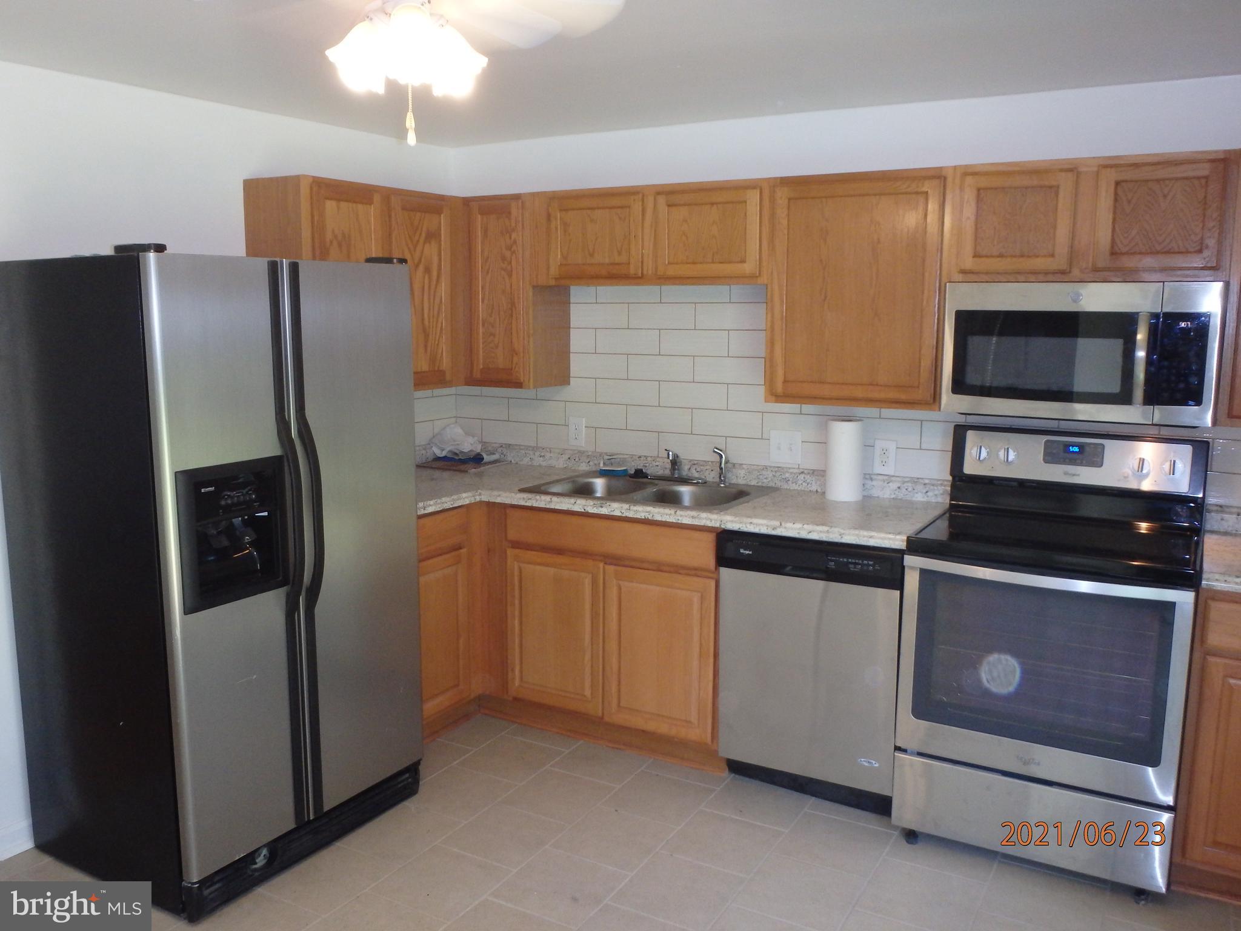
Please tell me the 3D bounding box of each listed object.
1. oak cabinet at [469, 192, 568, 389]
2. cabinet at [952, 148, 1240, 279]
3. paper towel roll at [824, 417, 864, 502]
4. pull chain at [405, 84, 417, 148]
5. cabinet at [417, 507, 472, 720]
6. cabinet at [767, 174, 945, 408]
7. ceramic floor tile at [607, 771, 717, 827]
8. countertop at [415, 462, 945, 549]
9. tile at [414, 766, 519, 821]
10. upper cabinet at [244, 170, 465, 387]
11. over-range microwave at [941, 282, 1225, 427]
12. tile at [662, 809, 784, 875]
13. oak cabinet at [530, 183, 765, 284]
[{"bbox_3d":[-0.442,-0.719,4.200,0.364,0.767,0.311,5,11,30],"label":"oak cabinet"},{"bbox_3d":[1.437,-0.746,3.100,0.760,0.355,0.305,5,10,29],"label":"cabinet"},{"bbox_3d":[0.813,-0.019,3.618,0.123,0.279,0.123,0,9,0],"label":"paper towel roll"},{"bbox_3d":[-0.376,-0.628,1.800,0.018,0.116,0.018,0,9,0],"label":"pull chain"},{"bbox_3d":[-0.944,0.555,3.828,0.610,0.795,0.485,5,10,29],"label":"cabinet"},{"bbox_3d":[0.842,-0.598,3.466,0.609,0.767,0.305,5,10,29],"label":"cabinet"},{"bbox_3d":[0.133,1.125,3.386,0.299,0.010,0.297,5,11,30],"label":"ceramic floor tile"},{"bbox_3d":[-0.078,0.139,3.625,2.245,0.040,1.160,5,11,30],"label":"countertop"},{"bbox_3d":[-0.547,1.119,3.424,0.298,0.010,0.297,5,10,30],"label":"tile"},{"bbox_3d":[-0.973,-0.669,3.880,0.312,0.767,0.865,5,11,30],"label":"upper cabinet"},{"bbox_3d":[1.424,-0.361,3.110,0.747,0.399,0.390,5,11,30],"label":"over-range microwave"},{"bbox_3d":[0.321,1.170,3.118,0.298,0.010,0.297,5,10,30],"label":"tile"},{"bbox_3d":[0.148,-0.864,3.823,0.989,0.356,0.305,5,10,29],"label":"oak cabinet"}]

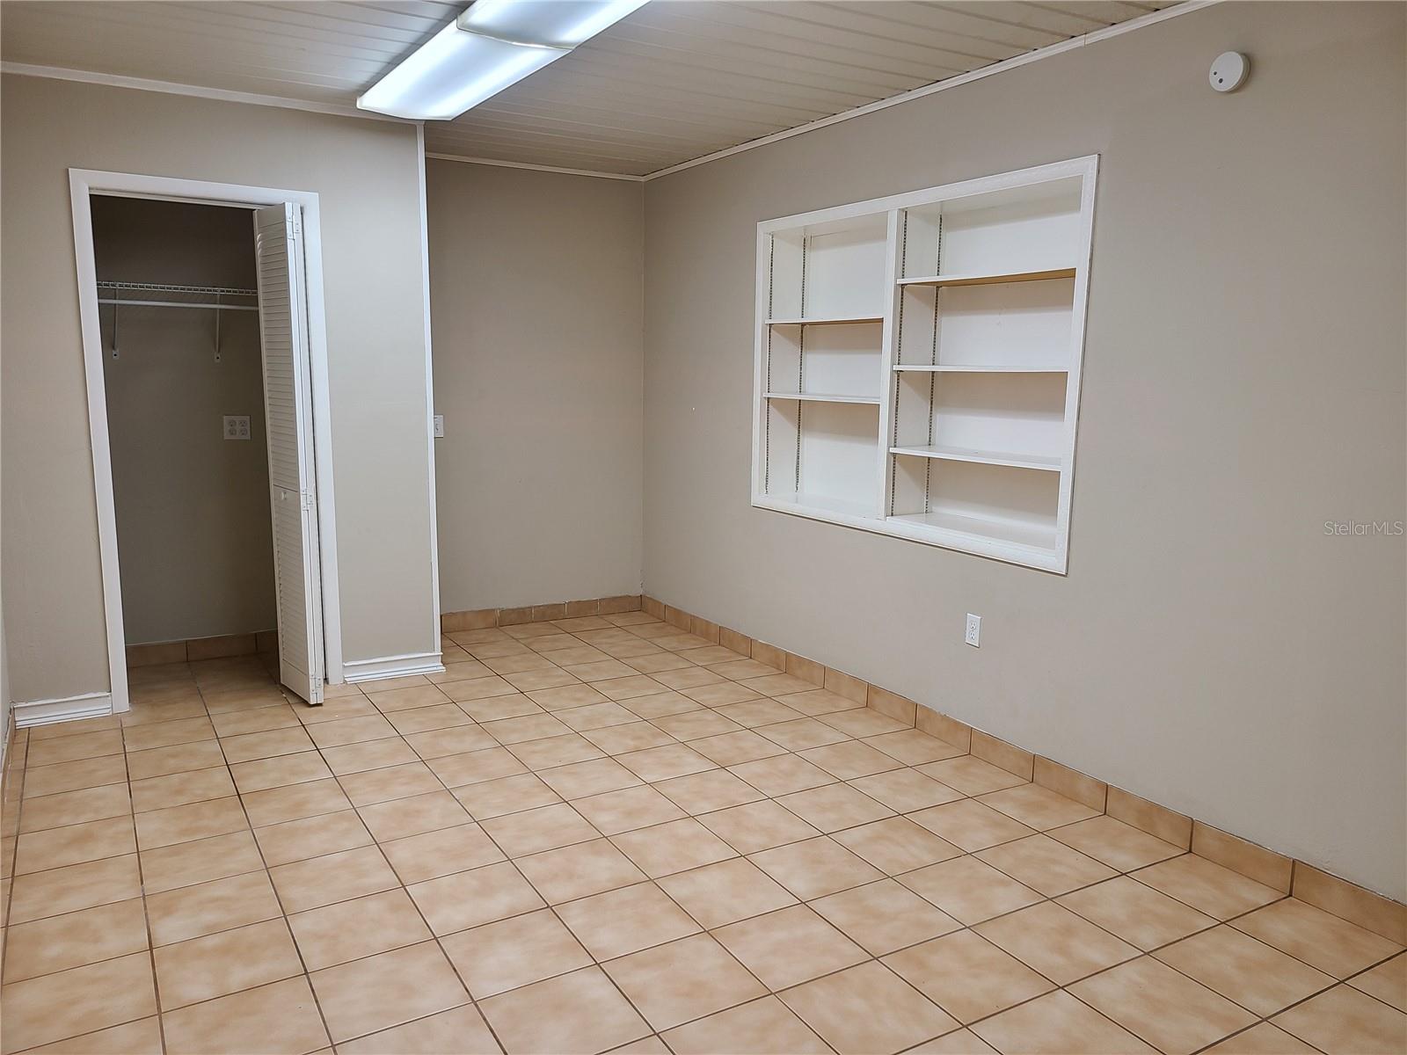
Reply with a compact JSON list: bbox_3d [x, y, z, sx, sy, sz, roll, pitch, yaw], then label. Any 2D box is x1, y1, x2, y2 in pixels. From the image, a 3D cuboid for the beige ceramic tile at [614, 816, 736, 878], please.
[{"bbox_3d":[-0.092,0.969,3.182,0.300,0.010,0.300,-4,10,-30],"label":"beige ceramic tile"}]

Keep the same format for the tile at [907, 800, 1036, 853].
[{"bbox_3d":[0.853,0.951,3.379,0.300,0.010,0.300,-4,10,-30],"label":"tile"}]

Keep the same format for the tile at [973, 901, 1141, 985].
[{"bbox_3d":[0.890,1.049,2.672,0.300,0.010,0.300,-5,10,-30],"label":"tile"}]

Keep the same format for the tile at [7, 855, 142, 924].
[{"bbox_3d":[-1.717,0.992,2.899,0.300,0.010,0.300,-5,10,-30],"label":"tile"}]

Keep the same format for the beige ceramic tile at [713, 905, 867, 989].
[{"bbox_3d":[0.217,1.054,2.664,0.300,0.010,0.300,-4,10,-30],"label":"beige ceramic tile"}]

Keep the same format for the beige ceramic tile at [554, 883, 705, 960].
[{"bbox_3d":[-0.199,1.025,2.748,0.300,0.010,0.300,-5,10,-30],"label":"beige ceramic tile"}]

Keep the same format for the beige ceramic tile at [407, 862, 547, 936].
[{"bbox_3d":[-0.617,1.007,2.864,0.298,0.010,0.298,-5,10,-30],"label":"beige ceramic tile"}]

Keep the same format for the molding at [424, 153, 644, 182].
[{"bbox_3d":[-0.902,-1.878,5.493,1.335,0.032,0.022,-4,10,-30],"label":"molding"}]

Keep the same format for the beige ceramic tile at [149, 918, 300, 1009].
[{"bbox_3d":[-1.147,1.051,2.546,0.300,0.010,0.300,-5,10,-30],"label":"beige ceramic tile"}]

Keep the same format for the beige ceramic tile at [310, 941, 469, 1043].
[{"bbox_3d":[-0.726,1.067,2.438,0.300,0.010,0.300,-5,10,-30],"label":"beige ceramic tile"}]

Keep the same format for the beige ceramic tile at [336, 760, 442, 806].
[{"bbox_3d":[-1.075,0.883,3.635,0.298,0.010,0.298,-5,10,-30],"label":"beige ceramic tile"}]

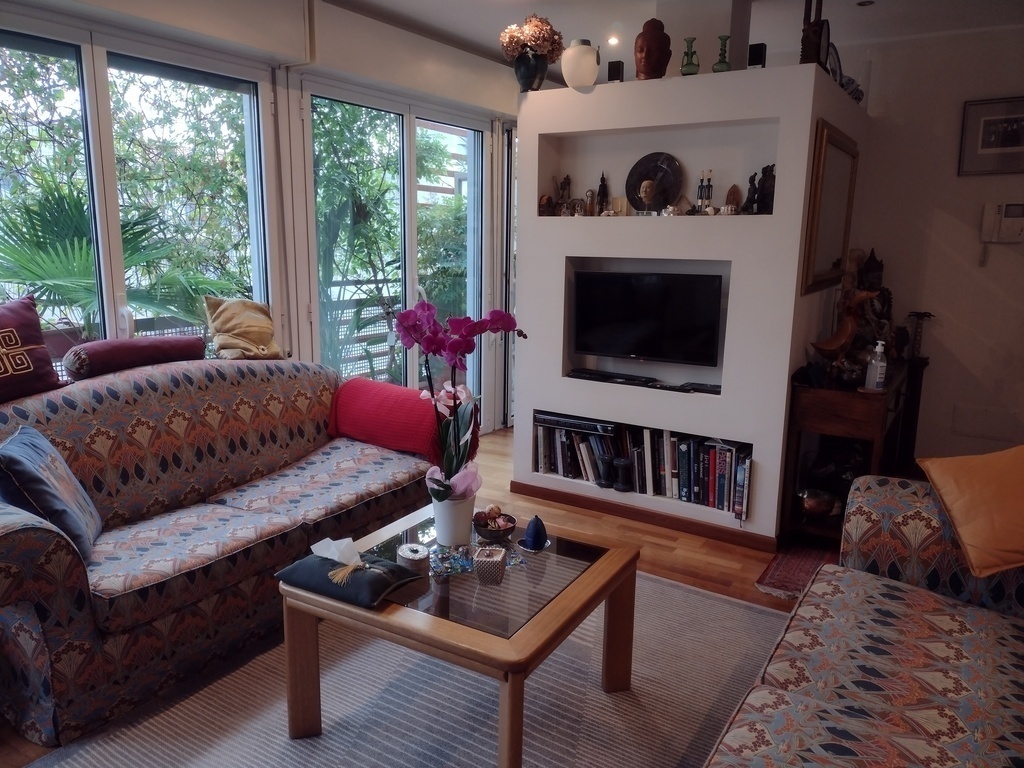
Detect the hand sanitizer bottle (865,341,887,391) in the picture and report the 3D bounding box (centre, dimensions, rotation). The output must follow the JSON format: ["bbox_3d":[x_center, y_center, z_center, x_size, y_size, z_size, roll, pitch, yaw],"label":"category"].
[{"bbox_3d":[1.554,-0.075,3.393,0.075,0.205,0.065,-3,11,-21],"label":"hand sanitizer bottle"}]

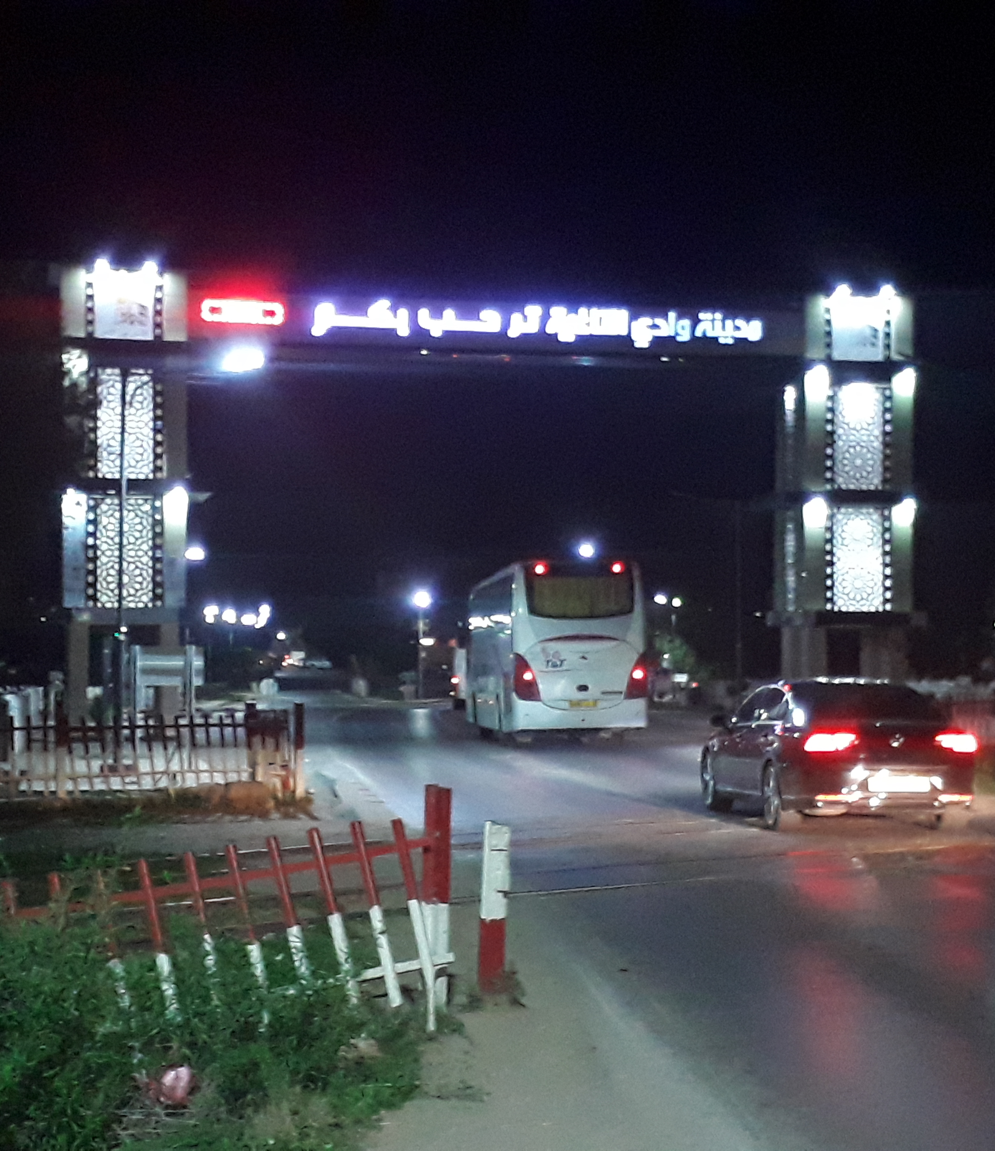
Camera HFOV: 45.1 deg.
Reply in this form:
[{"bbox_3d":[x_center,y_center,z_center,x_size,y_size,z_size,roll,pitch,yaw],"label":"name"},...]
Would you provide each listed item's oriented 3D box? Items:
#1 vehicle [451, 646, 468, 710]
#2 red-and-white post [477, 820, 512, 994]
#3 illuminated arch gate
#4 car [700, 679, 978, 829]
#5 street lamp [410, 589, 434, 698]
[{"bbox_3d":[-0.760,3.830,45.600,2.000,2.300,5.300,0,-4,-3],"label":"vehicle"},{"bbox_3d":[-0.014,1.530,5.550,0.120,0.800,0.120,2,-4,-6],"label":"red-and-white post"},{"bbox_3d":[0.000,-1.800,30.800,21.200,11.000,2.600,1,-4,-5],"label":"illuminated arch gate"},{"bbox_3d":[3.695,2.000,13.966,1.860,1.470,4.750,1,-4,-4],"label":"car"},{"bbox_3d":[-3.180,2.830,50.000,0.700,4.600,0.600,0,-4,0],"label":"street lamp"}]

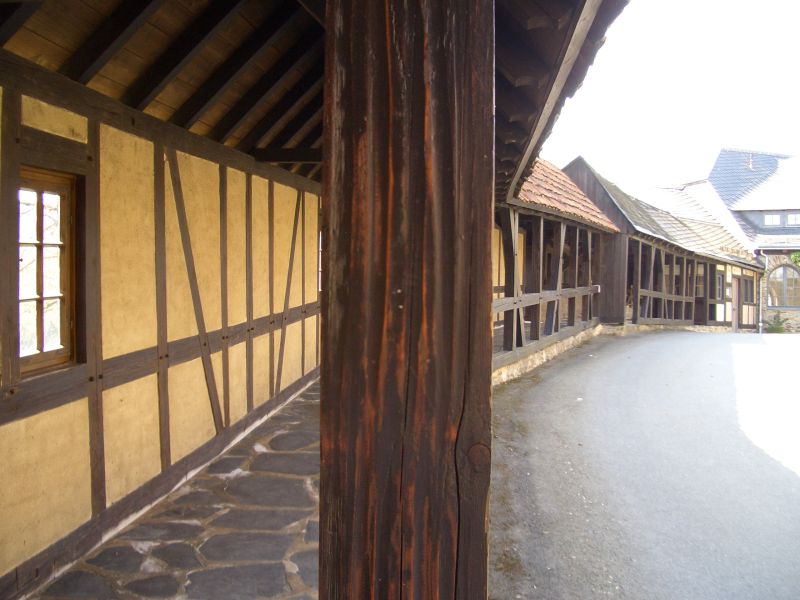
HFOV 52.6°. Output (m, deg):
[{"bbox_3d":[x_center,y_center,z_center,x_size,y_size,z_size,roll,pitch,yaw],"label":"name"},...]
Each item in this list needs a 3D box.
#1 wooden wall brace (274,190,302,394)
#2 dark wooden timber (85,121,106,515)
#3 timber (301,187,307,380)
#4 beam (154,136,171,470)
[{"bbox_3d":[-1.210,-0.127,8.347,0.140,2.269,0.162,1,-22,6],"label":"wooden wall brace"},{"bbox_3d":[-1.664,0.105,4.261,0.140,2.056,0.153,1,3,6],"label":"dark wooden timber"},{"bbox_3d":[-1.138,-0.164,9.000,0.140,2.056,0.155,1,3,6],"label":"timber"},{"bbox_3d":[-1.568,0.056,5.128,0.140,2.056,0.163,1,3,6],"label":"beam"}]

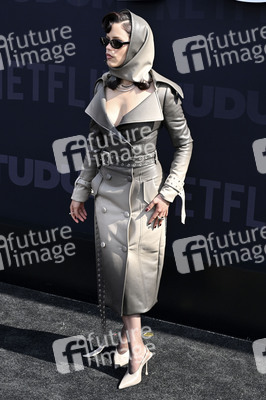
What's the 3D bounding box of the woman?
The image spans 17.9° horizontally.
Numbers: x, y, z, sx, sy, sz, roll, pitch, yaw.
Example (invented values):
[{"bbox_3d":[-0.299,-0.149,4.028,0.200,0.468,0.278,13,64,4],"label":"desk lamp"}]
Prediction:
[{"bbox_3d":[0.008,-0.003,3.750,0.550,1.650,0.400,10,16,32],"label":"woman"}]

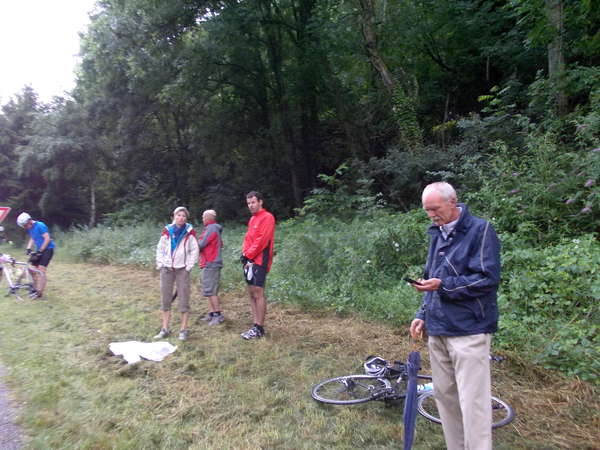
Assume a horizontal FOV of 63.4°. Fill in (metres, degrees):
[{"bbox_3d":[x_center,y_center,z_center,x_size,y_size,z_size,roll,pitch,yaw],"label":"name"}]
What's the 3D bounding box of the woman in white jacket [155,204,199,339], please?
[{"bbox_3d":[-1.552,0.603,6.100,0.560,1.640,0.360,0,1,-3],"label":"woman in white jacket"}]

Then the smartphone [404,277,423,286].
[{"bbox_3d":[0.596,0.297,2.550,0.105,0.014,0.055,22,0,-15],"label":"smartphone"}]

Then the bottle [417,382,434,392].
[{"bbox_3d":[0.981,1.266,3.780,0.200,0.073,0.073,-4,0,-3],"label":"bottle"}]

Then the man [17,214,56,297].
[{"bbox_3d":[-4.796,0.553,8.800,0.680,1.530,0.550,-1,2,-30],"label":"man"}]

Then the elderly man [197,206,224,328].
[{"bbox_3d":[-1.295,0.607,7.100,0.400,1.670,0.500,0,2,9],"label":"elderly man"}]

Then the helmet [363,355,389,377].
[{"bbox_3d":[0.700,1.305,4.500,0.270,0.170,0.200,-4,34,5],"label":"helmet"}]

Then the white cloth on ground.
[{"bbox_3d":[-1.690,1.355,5.200,0.740,0.080,0.520,-1,2,-18],"label":"white cloth on ground"}]

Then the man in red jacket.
[{"bbox_3d":[-0.532,0.494,6.000,0.400,1.770,0.480,-1,2,-38],"label":"man in red jacket"}]

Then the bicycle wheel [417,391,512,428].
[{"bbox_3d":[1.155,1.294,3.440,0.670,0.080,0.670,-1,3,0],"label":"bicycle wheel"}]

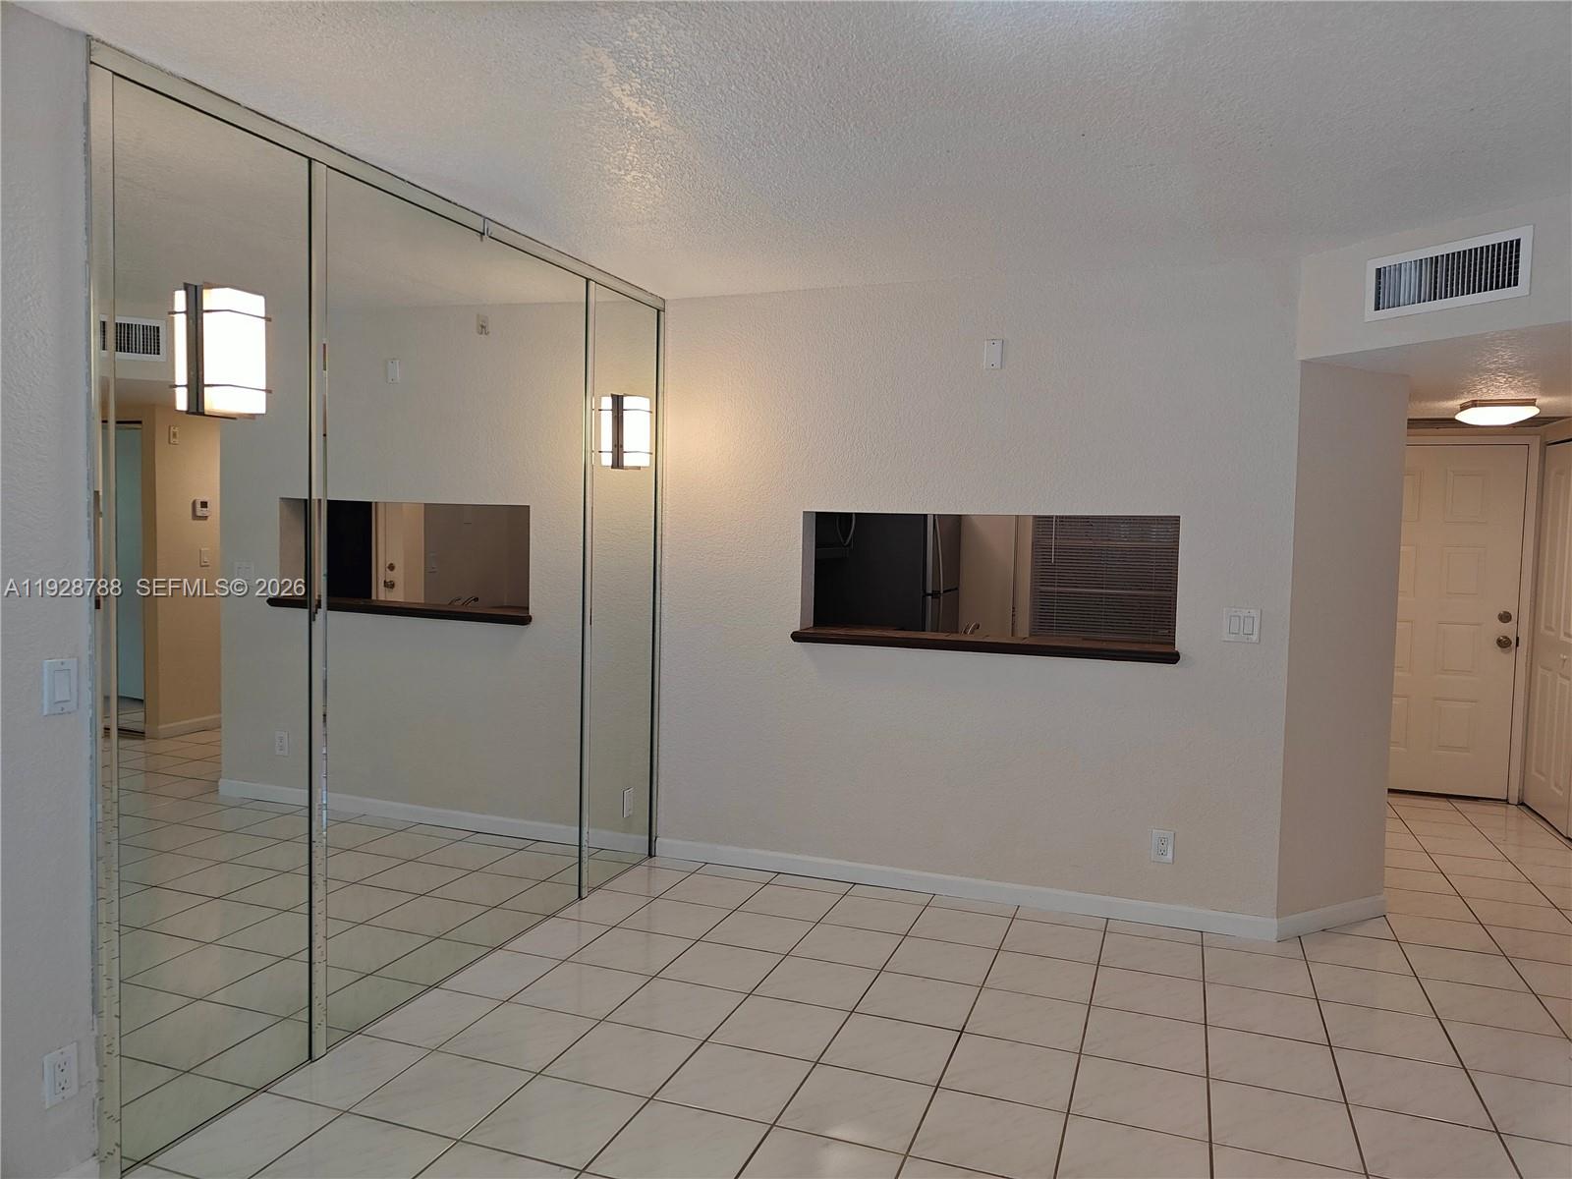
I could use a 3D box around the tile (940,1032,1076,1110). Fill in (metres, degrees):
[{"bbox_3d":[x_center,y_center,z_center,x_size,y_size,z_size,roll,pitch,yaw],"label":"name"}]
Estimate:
[{"bbox_3d":[0.617,1.321,2.978,0.329,0.009,0.329,2,4,20],"label":"tile"}]

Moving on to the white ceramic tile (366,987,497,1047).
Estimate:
[{"bbox_3d":[-1.049,1.274,3.244,0.265,0.010,0.326,2,4,20],"label":"white ceramic tile"}]

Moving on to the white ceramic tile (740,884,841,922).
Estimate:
[{"bbox_3d":[0.021,1.231,4.267,0.331,0.010,0.331,2,4,20],"label":"white ceramic tile"}]

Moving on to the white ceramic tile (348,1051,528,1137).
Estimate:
[{"bbox_3d":[-0.877,1.299,2.811,0.331,0.010,0.331,2,4,20],"label":"white ceramic tile"}]

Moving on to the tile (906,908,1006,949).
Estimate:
[{"bbox_3d":[0.651,1.258,4.036,0.331,0.010,0.331,2,4,20],"label":"tile"}]

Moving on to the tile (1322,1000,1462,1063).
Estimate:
[{"bbox_3d":[1.804,1.335,3.277,0.326,0.010,0.326,2,4,20],"label":"tile"}]

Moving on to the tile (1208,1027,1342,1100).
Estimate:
[{"bbox_3d":[1.363,1.328,3.062,0.331,0.010,0.331,2,4,20],"label":"tile"}]

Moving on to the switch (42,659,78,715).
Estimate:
[{"bbox_3d":[-1.494,0.201,2.251,0.010,0.115,0.071,2,4,20],"label":"switch"}]

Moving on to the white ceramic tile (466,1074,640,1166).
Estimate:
[{"bbox_3d":[-0.561,1.310,2.693,0.331,0.010,0.331,2,4,20],"label":"white ceramic tile"}]

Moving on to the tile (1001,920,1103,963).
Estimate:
[{"bbox_3d":[0.965,1.266,3.922,0.331,0.010,0.331,2,4,20],"label":"tile"}]

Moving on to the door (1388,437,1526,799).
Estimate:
[{"bbox_3d":[3.681,0.165,6.282,0.914,2.020,0.045,2,4,20],"label":"door"}]

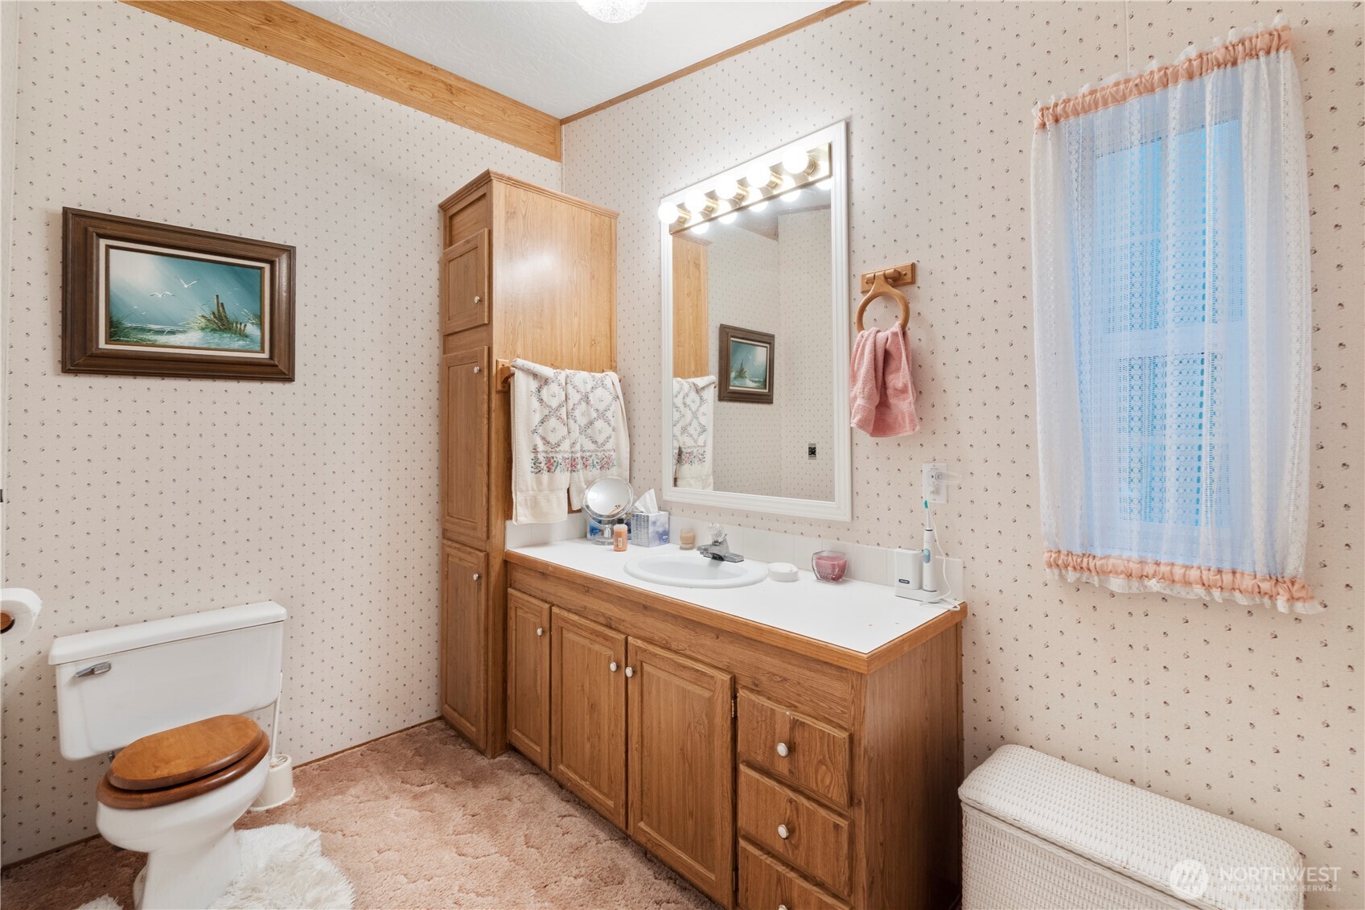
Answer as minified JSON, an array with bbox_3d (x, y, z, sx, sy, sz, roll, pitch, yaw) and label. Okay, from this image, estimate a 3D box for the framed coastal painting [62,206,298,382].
[{"bbox_3d":[-1.633,-0.497,1.893,0.040,0.487,0.577,2,2,45],"label":"framed coastal painting"}]

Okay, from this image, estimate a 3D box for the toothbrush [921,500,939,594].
[{"bbox_3d":[0.681,0.250,1.556,0.030,0.250,0.034,2,2,45],"label":"toothbrush"}]

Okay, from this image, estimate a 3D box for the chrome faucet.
[{"bbox_3d":[0.110,0.309,1.992,0.148,0.130,0.165,2,2,45],"label":"chrome faucet"}]

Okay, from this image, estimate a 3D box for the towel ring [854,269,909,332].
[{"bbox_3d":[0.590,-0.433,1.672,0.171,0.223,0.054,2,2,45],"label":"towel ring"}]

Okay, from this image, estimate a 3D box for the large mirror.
[{"bbox_3d":[0.227,-0.412,2.058,0.833,1.226,0.035,2,2,45],"label":"large mirror"}]

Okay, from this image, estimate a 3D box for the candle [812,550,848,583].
[{"bbox_3d":[0.461,0.348,1.765,0.106,0.088,0.106,2,2,45],"label":"candle"}]

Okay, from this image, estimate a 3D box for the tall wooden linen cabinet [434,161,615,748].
[{"bbox_3d":[-0.685,0.041,2.556,0.473,2.262,0.640,2,2,45],"label":"tall wooden linen cabinet"}]

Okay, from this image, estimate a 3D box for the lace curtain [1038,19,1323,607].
[{"bbox_3d":[1.028,-0.264,1.238,0.460,1.120,0.065,2,2,45],"label":"lace curtain"}]

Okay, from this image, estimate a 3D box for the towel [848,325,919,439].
[{"bbox_3d":[0.588,-0.215,1.665,0.198,0.323,0.073,2,2,45],"label":"towel"}]

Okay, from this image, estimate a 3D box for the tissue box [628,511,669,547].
[{"bbox_3d":[-0.133,0.305,2.370,0.112,0.136,0.112,2,2,45],"label":"tissue box"}]

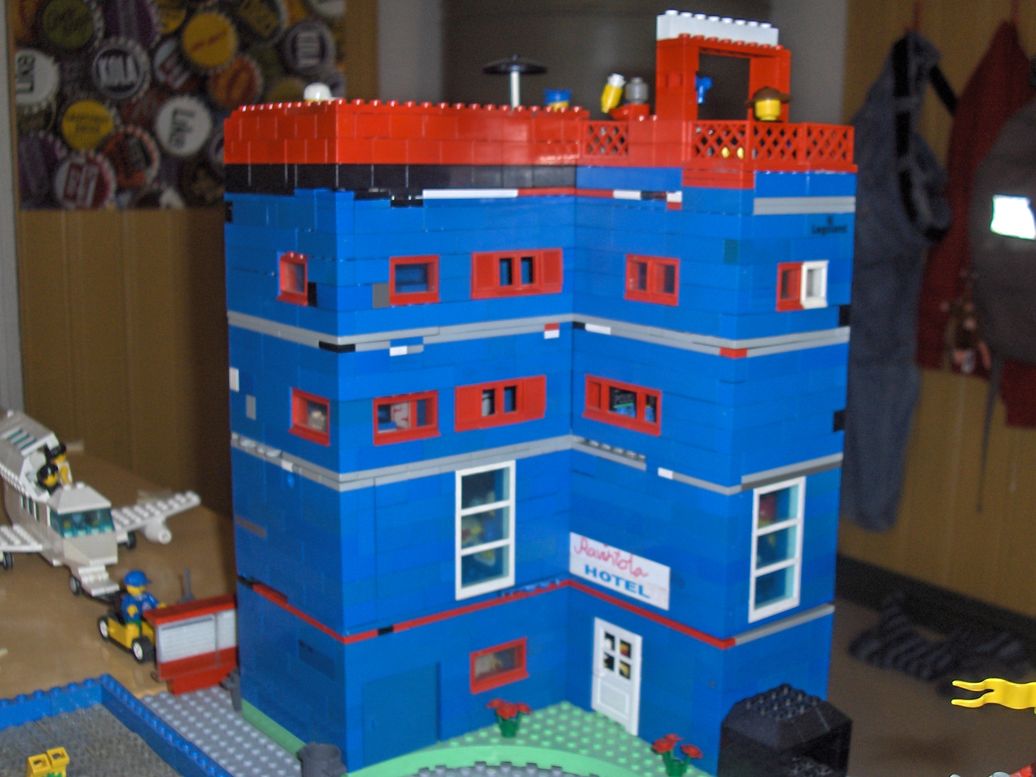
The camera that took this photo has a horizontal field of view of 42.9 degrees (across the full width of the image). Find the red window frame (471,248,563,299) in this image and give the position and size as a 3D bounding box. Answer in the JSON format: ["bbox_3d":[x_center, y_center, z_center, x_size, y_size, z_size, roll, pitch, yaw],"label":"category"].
[{"bbox_3d":[-0.002,-0.049,0.563,0.049,0.019,0.009,-8,14,-37],"label":"red window frame"}]

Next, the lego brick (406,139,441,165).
[{"bbox_3d":[-0.040,-0.095,0.526,0.016,0.010,0.008,-8,14,-38],"label":"lego brick"}]

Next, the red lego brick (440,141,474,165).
[{"bbox_3d":[-0.027,-0.097,0.536,0.016,0.010,0.008,-8,14,-38],"label":"red lego brick"}]

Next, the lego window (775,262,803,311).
[{"bbox_3d":[0.107,-0.042,0.531,0.016,0.020,0.009,-8,14,-38],"label":"lego window"}]

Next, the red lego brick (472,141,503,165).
[{"bbox_3d":[-0.015,-0.098,0.544,0.016,0.010,0.008,-8,14,-37],"label":"red lego brick"}]

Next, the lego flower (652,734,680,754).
[{"bbox_3d":[0.061,0.147,0.543,0.010,0.005,0.010,-8,14,-37],"label":"lego flower"}]

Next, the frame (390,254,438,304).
[{"bbox_3d":[-0.043,-0.044,0.531,0.024,0.019,0.009,-8,14,-37],"label":"frame"}]

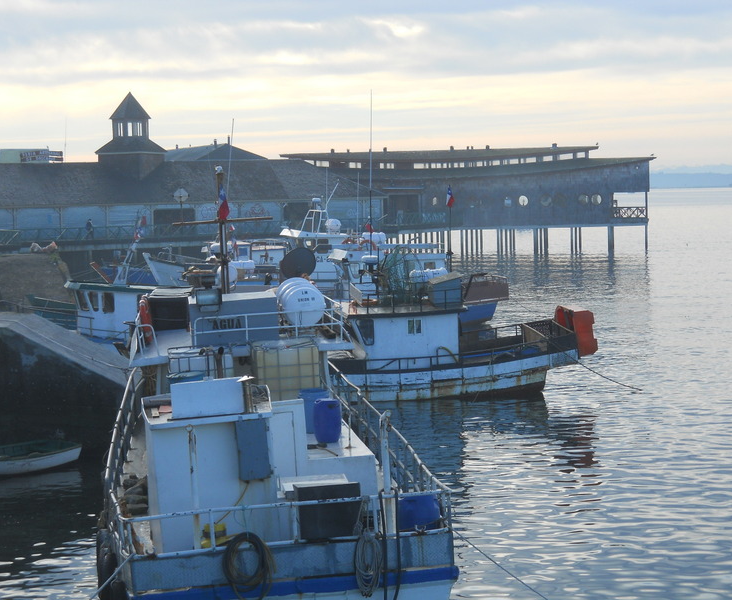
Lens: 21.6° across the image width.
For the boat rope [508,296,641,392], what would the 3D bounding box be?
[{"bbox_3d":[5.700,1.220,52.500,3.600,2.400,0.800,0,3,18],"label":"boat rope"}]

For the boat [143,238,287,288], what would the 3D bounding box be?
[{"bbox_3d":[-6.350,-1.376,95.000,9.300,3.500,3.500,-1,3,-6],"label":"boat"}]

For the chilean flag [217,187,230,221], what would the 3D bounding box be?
[{"bbox_3d":[-2.702,-1.836,36.500,0.250,0.640,0.130,-1,3,-6],"label":"chilean flag"}]

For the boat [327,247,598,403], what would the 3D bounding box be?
[{"bbox_3d":[1.250,0.566,52.400,10.000,4.100,4.100,-1,3,-9],"label":"boat"}]

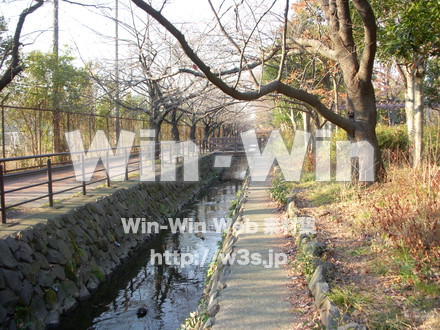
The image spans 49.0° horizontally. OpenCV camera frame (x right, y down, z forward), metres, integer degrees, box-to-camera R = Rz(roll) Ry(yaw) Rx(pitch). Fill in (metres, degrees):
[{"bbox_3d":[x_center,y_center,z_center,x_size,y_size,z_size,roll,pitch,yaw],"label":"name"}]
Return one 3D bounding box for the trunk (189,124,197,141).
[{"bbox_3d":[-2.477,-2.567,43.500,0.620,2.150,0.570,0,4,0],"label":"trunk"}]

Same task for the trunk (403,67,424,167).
[{"bbox_3d":[6.400,-1.560,16.000,0.680,3.500,0.520,2,4,22],"label":"trunk"}]

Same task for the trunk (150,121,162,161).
[{"bbox_3d":[-3.892,-1.501,29.600,0.730,2.500,0.620,0,4,0],"label":"trunk"}]

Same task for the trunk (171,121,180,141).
[{"bbox_3d":[-3.363,-2.192,36.500,0.680,2.350,0.620,0,4,0],"label":"trunk"}]

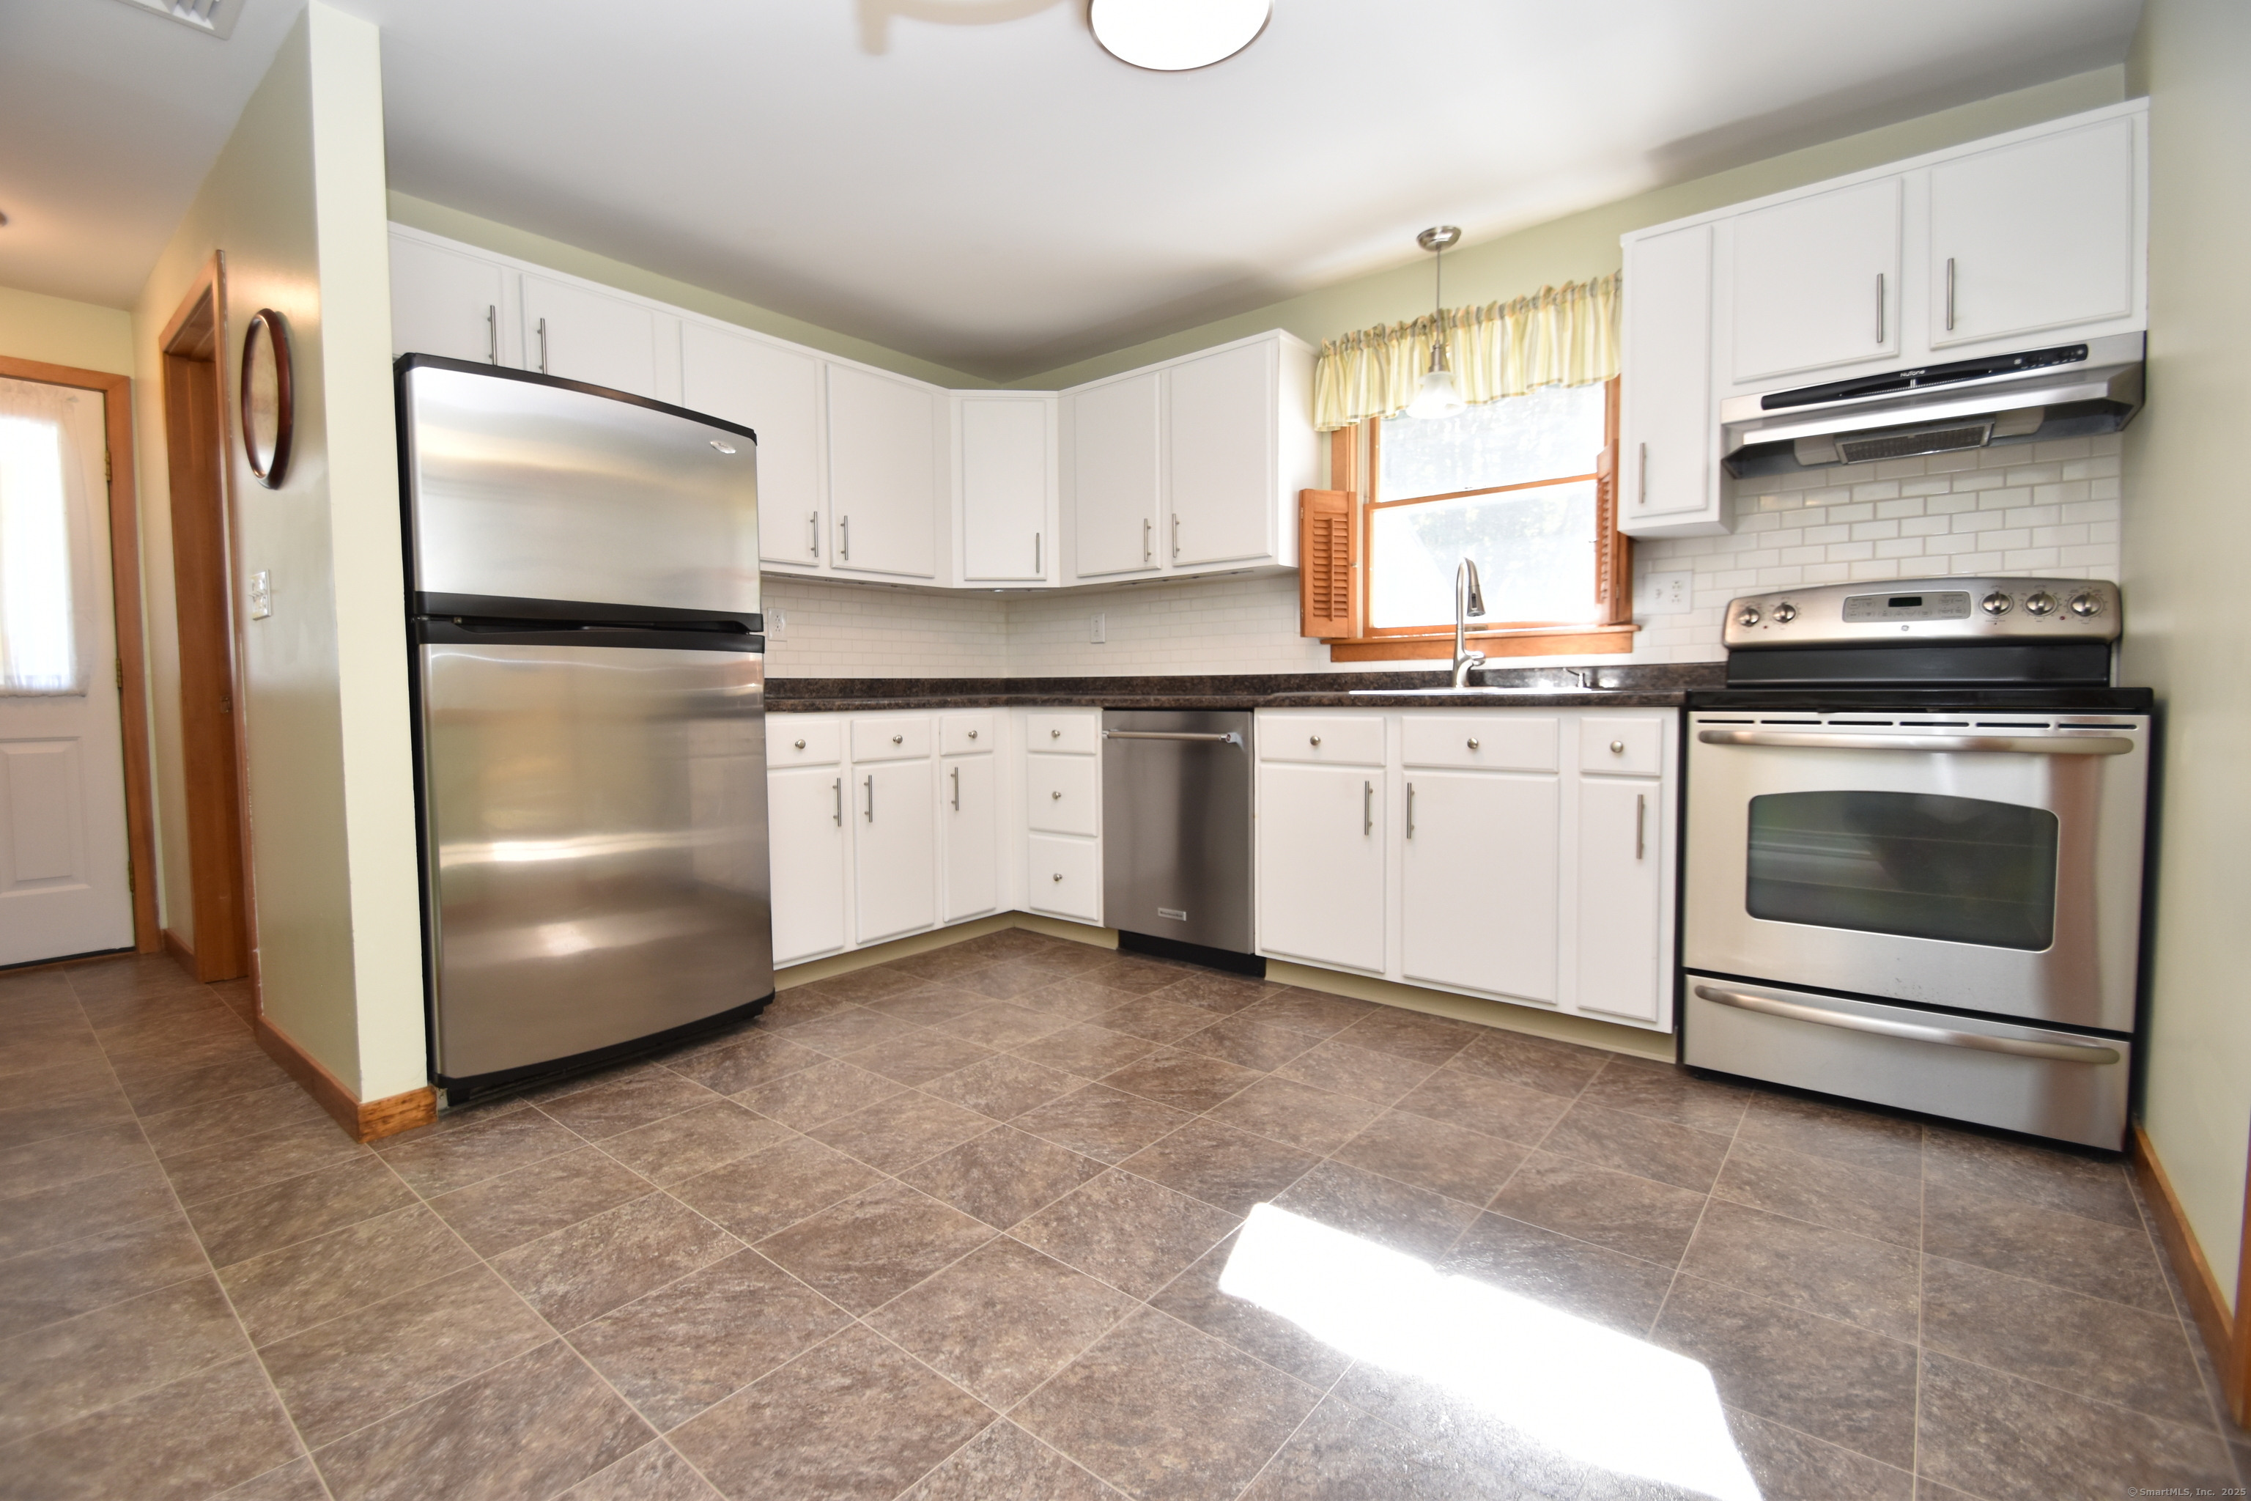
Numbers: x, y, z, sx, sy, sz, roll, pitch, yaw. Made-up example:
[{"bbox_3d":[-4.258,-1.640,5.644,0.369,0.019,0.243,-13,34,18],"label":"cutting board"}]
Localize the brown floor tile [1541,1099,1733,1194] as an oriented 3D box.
[{"bbox_3d":[1.029,0.803,1.920,0.301,0.010,0.297,2,3,38],"label":"brown floor tile"}]

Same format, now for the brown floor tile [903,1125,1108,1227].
[{"bbox_3d":[-0.236,0.821,1.816,0.305,0.010,0.298,2,4,39],"label":"brown floor tile"}]

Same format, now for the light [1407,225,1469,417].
[{"bbox_3d":[0.986,-1.339,2.955,0.187,0.556,0.187,2,4,39],"label":"light"}]

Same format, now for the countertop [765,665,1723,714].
[{"bbox_3d":[0.056,-0.193,2.972,2.908,0.139,1.724,1,3,38],"label":"countertop"}]

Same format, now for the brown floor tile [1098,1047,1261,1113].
[{"bbox_3d":[0.138,0.803,2.291,0.304,0.010,0.300,2,4,39],"label":"brown floor tile"}]

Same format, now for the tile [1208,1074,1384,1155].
[{"bbox_3d":[0.379,0.811,2.094,0.304,0.010,0.300,2,4,39],"label":"tile"}]

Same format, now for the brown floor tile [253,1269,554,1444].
[{"bbox_3d":[-0.997,0.830,1.307,0.297,0.010,0.291,2,3,38],"label":"brown floor tile"}]

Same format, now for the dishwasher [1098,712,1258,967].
[{"bbox_3d":[0.351,0.300,3.400,0.600,0.860,0.620,2,4,38],"label":"dishwasher"}]

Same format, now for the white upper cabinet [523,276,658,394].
[{"bbox_3d":[-1.673,-1.137,2.822,0.323,0.414,0.364,2,4,40],"label":"white upper cabinet"}]

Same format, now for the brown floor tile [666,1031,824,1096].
[{"bbox_3d":[-0.991,0.813,2.435,0.303,0.015,0.299,2,3,39],"label":"brown floor tile"}]

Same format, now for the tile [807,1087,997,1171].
[{"bbox_3d":[-0.477,0.827,2.028,0.303,0.015,0.299,2,3,39],"label":"tile"}]

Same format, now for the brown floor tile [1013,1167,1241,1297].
[{"bbox_3d":[0.003,0.842,1.648,0.306,0.010,0.300,2,4,38],"label":"brown floor tile"}]

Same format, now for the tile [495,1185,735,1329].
[{"bbox_3d":[-0.840,0.837,1.552,0.301,0.010,0.295,2,4,39],"label":"tile"}]

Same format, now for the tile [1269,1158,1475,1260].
[{"bbox_3d":[0.434,0.838,1.688,0.305,0.010,0.300,2,4,38],"label":"tile"}]

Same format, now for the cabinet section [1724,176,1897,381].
[{"bbox_3d":[1.674,-1.130,2.283,0.331,0.414,0.020,2,4,38],"label":"cabinet section"}]

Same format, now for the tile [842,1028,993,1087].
[{"bbox_3d":[-0.531,0.798,2.454,0.304,0.010,0.300,2,4,39],"label":"tile"}]

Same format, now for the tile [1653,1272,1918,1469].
[{"bbox_3d":[0.894,0.831,1.271,0.298,0.010,0.298,2,3,38],"label":"tile"}]

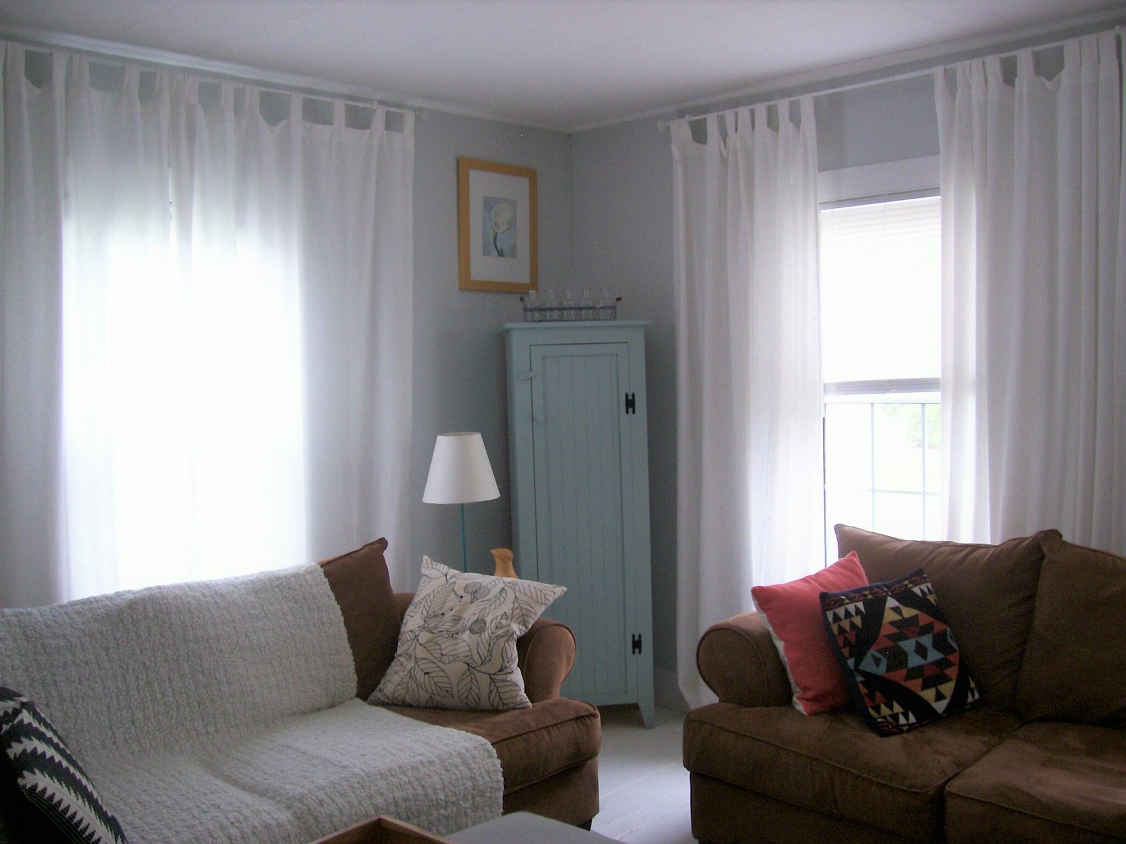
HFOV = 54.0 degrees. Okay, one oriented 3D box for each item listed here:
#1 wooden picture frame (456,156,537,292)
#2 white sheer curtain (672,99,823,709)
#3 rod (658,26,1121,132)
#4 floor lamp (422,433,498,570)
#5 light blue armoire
[{"bbox_3d":[-0.243,-0.772,4.394,0.025,0.507,0.422,2,6,44],"label":"wooden picture frame"},{"bbox_3d":[0.676,0.022,4.096,0.630,2.325,0.110,2,6,44],"label":"white sheer curtain"},{"bbox_3d":[1.007,-1.131,3.700,1.735,0.050,0.080,2,6,44],"label":"rod"},{"bbox_3d":[-0.341,0.642,3.942,0.275,1.204,0.275,-2,4,0],"label":"floor lamp"},{"bbox_3d":[0.063,0.405,4.370,0.560,1.591,0.345,-2,4,-7],"label":"light blue armoire"}]

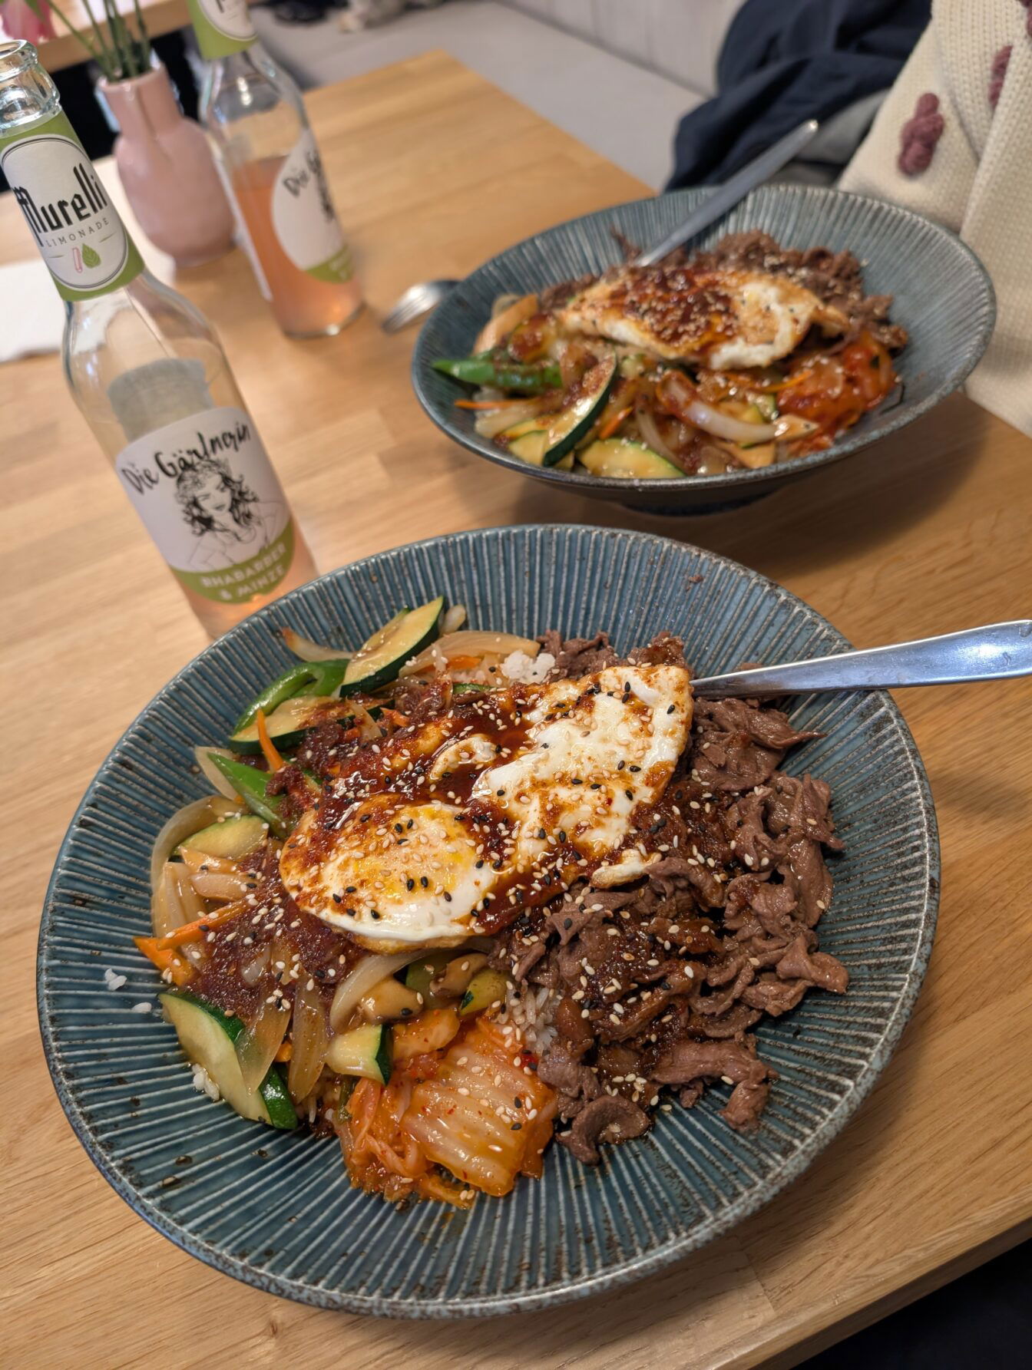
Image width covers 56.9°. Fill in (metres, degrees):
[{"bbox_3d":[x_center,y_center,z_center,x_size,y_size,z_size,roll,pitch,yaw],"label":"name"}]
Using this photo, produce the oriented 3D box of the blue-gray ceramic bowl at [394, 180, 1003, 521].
[{"bbox_3d":[0.084,-0.146,0.456,0.253,0.070,0.253,-7,48,8],"label":"blue-gray ceramic bowl"}]

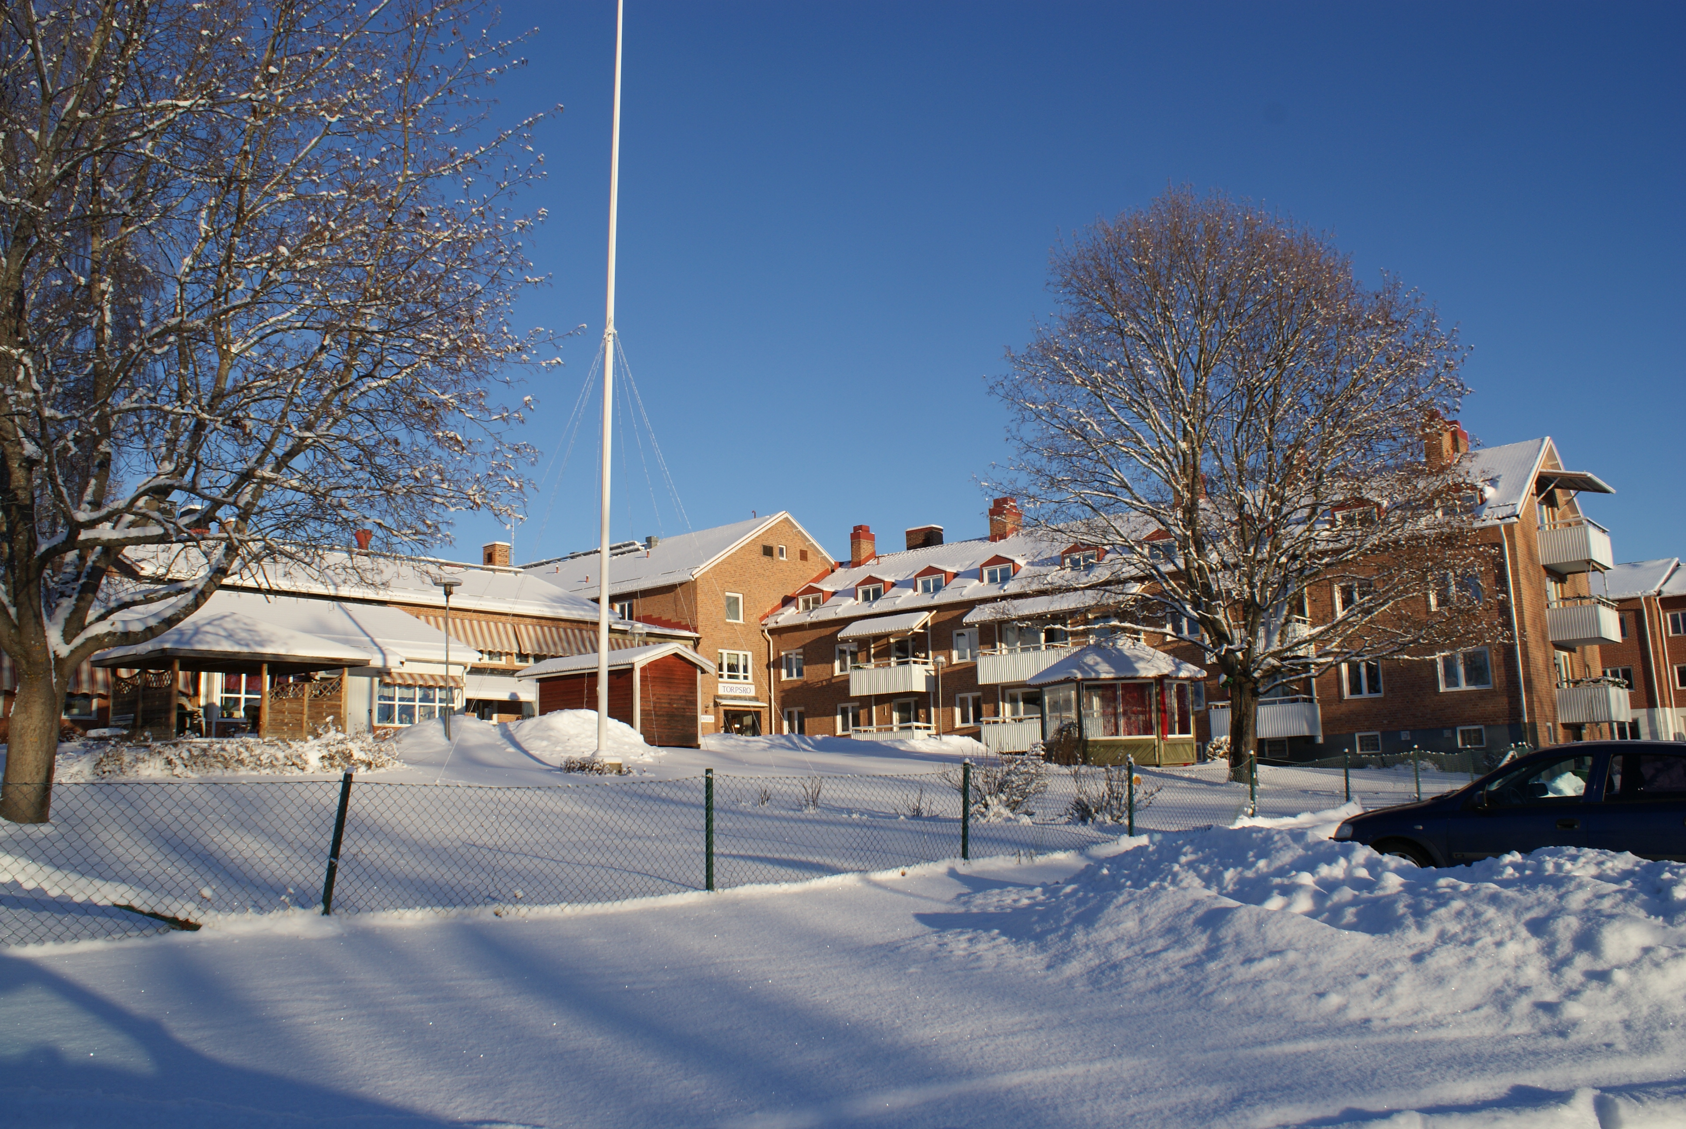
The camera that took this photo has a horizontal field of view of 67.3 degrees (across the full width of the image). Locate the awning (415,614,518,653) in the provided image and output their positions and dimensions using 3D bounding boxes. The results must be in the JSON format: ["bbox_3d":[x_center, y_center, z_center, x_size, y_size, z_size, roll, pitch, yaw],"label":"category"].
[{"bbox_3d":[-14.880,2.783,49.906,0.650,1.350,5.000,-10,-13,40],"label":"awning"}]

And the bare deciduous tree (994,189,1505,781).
[{"bbox_3d":[8.440,-2.005,28.371,11.000,13.500,10.700,-5,-10,17],"label":"bare deciduous tree"}]

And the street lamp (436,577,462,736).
[{"bbox_3d":[-9.343,2.301,30.121,0.680,4.000,0.680,1,-10,-17],"label":"street lamp"}]

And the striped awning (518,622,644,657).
[{"bbox_3d":[-10.999,3.438,54.302,0.650,1.350,6.800,-10,-13,40],"label":"striped awning"}]

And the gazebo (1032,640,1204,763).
[{"bbox_3d":[7.041,3.674,32.746,4.600,3.150,4.200,-4,-10,12],"label":"gazebo"}]

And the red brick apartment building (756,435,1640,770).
[{"bbox_3d":[13.290,3.036,55.869,35.600,12.600,13.000,-10,-13,40],"label":"red brick apartment building"}]

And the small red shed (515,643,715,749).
[{"bbox_3d":[-6.122,3.680,33.629,4.700,2.800,3.100,-9,-12,34],"label":"small red shed"}]

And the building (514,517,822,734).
[{"bbox_3d":[-11.621,4.989,72.070,24.300,12.500,13.800,-10,-13,40],"label":"building"}]

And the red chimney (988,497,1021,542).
[{"bbox_3d":[7.957,-2.077,61.942,1.150,2.300,1.500,-10,-13,40],"label":"red chimney"}]

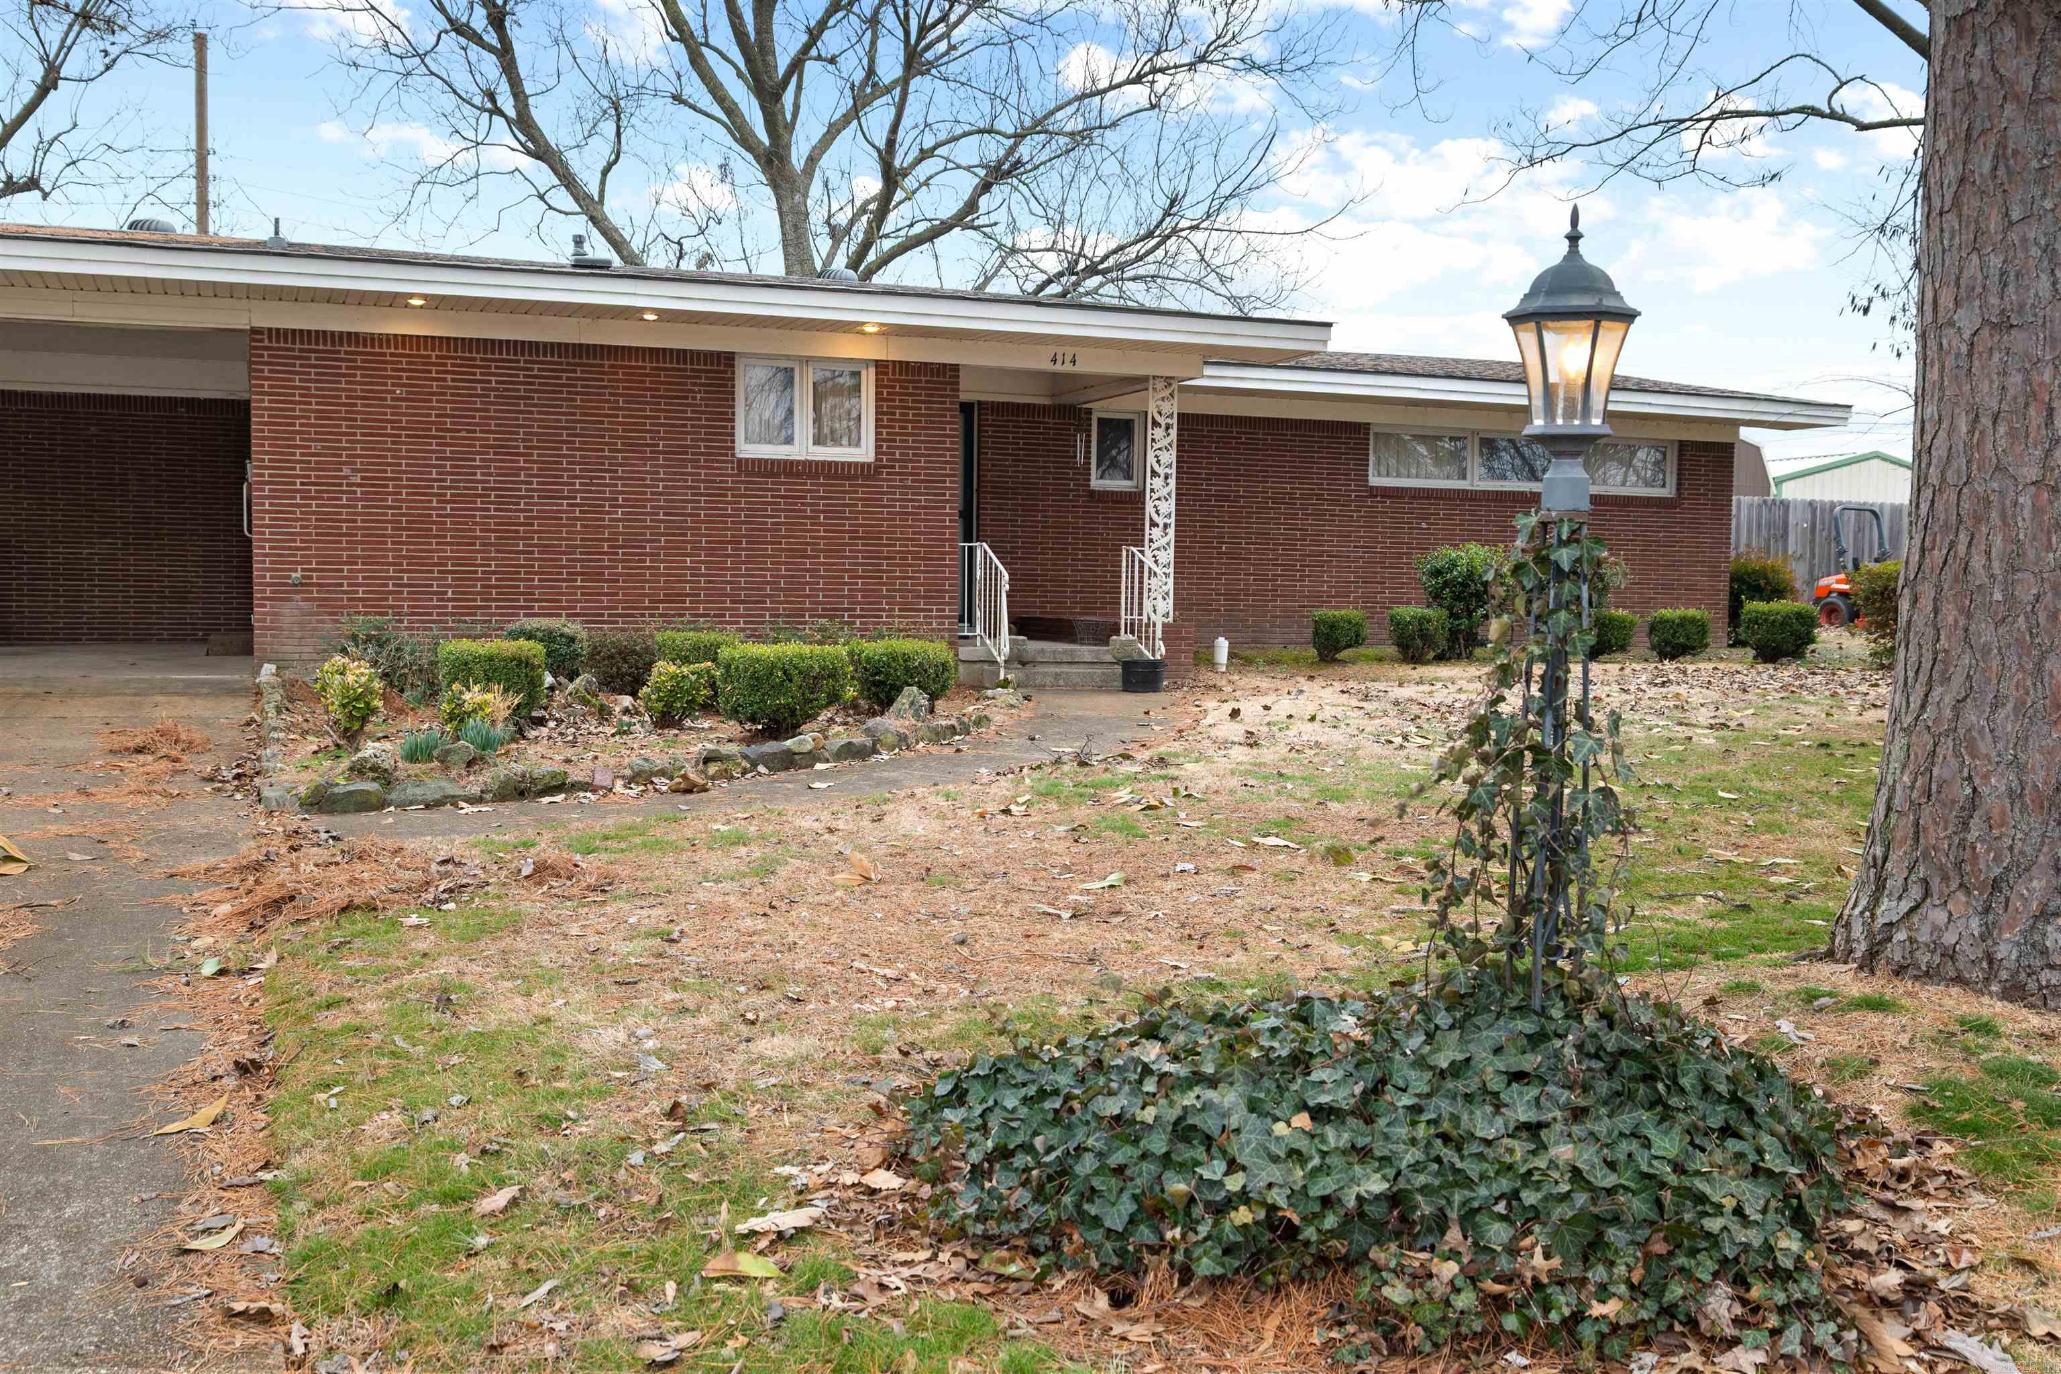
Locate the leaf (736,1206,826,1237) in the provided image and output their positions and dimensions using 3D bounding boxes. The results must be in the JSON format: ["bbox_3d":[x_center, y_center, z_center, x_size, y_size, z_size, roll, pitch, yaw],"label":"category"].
[{"bbox_3d":[-0.415,0.879,3.328,0.160,0.025,0.058,-2,4,-37],"label":"leaf"}]

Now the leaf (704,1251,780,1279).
[{"bbox_3d":[-0.488,0.977,3.380,0.137,0.030,0.065,1,3,0],"label":"leaf"}]

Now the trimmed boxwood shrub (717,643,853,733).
[{"bbox_3d":[-1.434,0.009,11.700,0.740,0.510,0.700,0,4,-21],"label":"trimmed boxwood shrub"}]

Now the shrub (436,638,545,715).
[{"bbox_3d":[-3.258,-0.058,12.100,0.620,0.480,0.580,0,4,-21],"label":"shrub"}]

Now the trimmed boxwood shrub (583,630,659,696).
[{"bbox_3d":[-2.771,-0.170,13.600,0.520,0.460,0.500,0,4,-21],"label":"trimmed boxwood shrub"}]

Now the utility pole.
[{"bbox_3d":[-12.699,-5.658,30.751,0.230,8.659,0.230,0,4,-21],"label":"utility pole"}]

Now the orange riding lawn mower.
[{"bbox_3d":[11.212,-1.496,26.200,1.300,1.740,1.950,-1,4,-30],"label":"orange riding lawn mower"}]

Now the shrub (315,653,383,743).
[{"bbox_3d":[-3.410,0.056,10.007,0.345,0.460,0.345,0,4,-21],"label":"shrub"}]

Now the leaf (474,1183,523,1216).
[{"bbox_3d":[-0.995,0.962,3.750,0.115,0.030,0.055,-2,4,-41],"label":"leaf"}]

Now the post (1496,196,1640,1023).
[{"bbox_3d":[1.018,-0.018,3.842,0.268,1.789,0.250,2,3,15],"label":"post"}]

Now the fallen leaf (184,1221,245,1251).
[{"bbox_3d":[-1.313,0.877,3.224,0.045,0.028,0.120,3,4,37],"label":"fallen leaf"}]

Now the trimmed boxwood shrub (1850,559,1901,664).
[{"bbox_3d":[8.177,-0.703,19.000,0.820,1.040,0.820,0,4,-21],"label":"trimmed boxwood shrub"}]

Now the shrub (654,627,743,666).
[{"bbox_3d":[-2.103,-0.169,12.700,0.580,0.460,0.560,0,4,-21],"label":"shrub"}]

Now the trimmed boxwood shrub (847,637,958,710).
[{"bbox_3d":[-0.872,-0.085,13.150,0.740,0.480,0.680,0,4,-21],"label":"trimmed boxwood shrub"}]

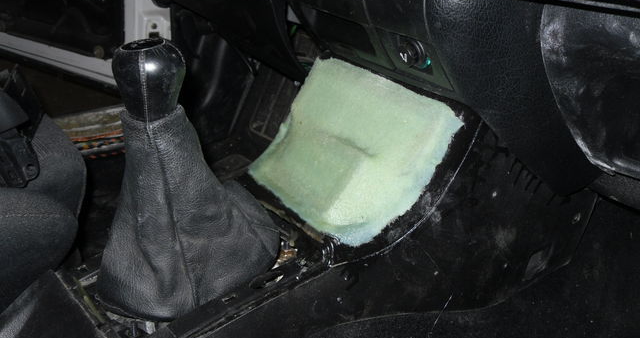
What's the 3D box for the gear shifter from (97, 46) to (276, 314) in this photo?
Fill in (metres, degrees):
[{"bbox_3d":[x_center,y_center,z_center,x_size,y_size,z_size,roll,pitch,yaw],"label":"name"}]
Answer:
[{"bbox_3d":[-0.112,-0.006,0.507,0.157,0.197,0.120,-22,34,-34],"label":"gear shifter"}]

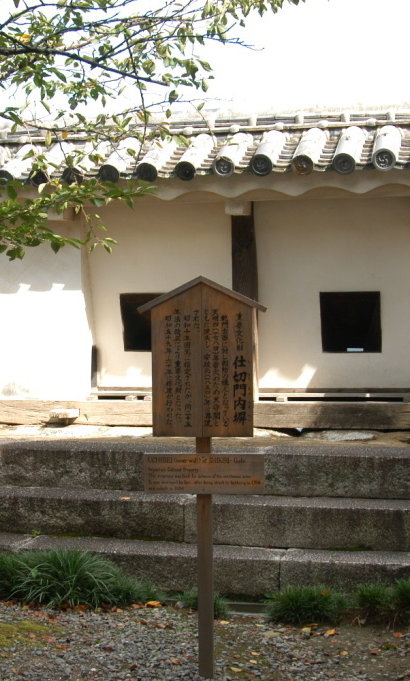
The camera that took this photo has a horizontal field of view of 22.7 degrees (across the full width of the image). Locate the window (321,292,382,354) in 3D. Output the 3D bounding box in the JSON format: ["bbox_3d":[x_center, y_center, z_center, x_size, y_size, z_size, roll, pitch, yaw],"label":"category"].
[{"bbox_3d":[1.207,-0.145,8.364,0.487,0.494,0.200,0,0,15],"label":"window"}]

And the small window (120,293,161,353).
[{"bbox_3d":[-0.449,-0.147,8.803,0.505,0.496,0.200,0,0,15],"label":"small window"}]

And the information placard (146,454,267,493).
[{"bbox_3d":[0.000,0.594,4.559,0.535,0.181,0.028,0,0,3],"label":"information placard"}]

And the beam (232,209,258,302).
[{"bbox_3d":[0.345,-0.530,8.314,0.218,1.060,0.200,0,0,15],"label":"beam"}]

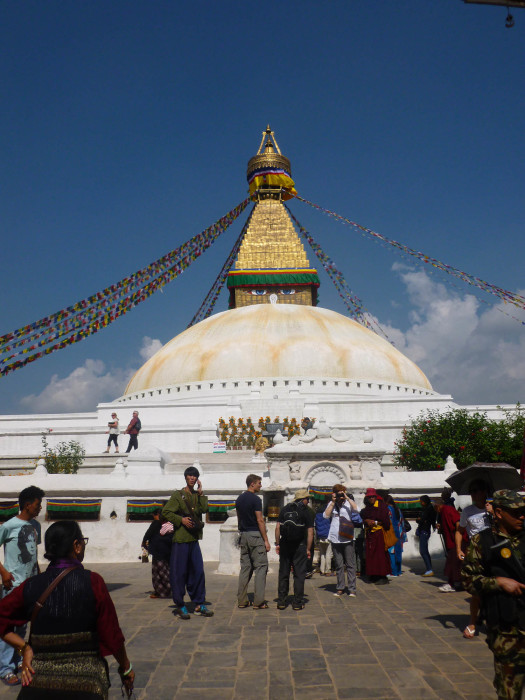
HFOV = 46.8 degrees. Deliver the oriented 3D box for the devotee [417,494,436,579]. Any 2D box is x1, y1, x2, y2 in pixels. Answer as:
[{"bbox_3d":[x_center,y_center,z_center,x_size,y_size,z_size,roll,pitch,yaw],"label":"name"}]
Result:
[{"bbox_3d":[3.091,3.548,11.639,0.420,1.472,0.420,-2,-13,5],"label":"devotee"}]

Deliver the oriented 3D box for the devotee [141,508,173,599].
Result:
[{"bbox_3d":[-1.691,3.308,9.911,0.580,1.393,0.520,10,-18,-40],"label":"devotee"}]

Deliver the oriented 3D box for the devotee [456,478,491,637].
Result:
[{"bbox_3d":[2.467,2.372,7.028,0.550,1.725,0.450,0,-14,-7],"label":"devotee"}]

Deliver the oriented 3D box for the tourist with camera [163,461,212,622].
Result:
[{"bbox_3d":[-0.945,2.443,7.839,0.600,1.843,0.420,2,-13,-12],"label":"tourist with camera"}]

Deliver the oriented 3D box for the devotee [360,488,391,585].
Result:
[{"bbox_3d":[2.077,3.393,11.104,0.600,1.664,0.450,-4,-14,11],"label":"devotee"}]

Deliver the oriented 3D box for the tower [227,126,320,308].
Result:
[{"bbox_3d":[0.903,-13.084,61.748,8.500,21.500,8.500,-2,-13,1],"label":"tower"}]

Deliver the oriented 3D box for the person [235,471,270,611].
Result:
[{"bbox_3d":[-0.137,2.652,8.514,0.520,1.773,0.420,-11,-16,37],"label":"person"}]

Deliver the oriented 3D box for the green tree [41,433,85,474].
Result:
[{"bbox_3d":[-5.903,3.171,17.782,1.300,1.500,1.100,-1,-13,0],"label":"green tree"}]

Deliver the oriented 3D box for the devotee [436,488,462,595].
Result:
[{"bbox_3d":[2.938,2.997,9.691,0.550,1.561,0.500,-2,-13,5],"label":"devotee"}]

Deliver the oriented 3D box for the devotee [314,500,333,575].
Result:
[{"bbox_3d":[1.202,3.739,12.013,0.450,1.356,0.420,-3,-13,10],"label":"devotee"}]

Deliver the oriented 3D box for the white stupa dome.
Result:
[{"bbox_3d":[1.567,0.459,62.424,30.195,9.028,30.195,-1,-13,1],"label":"white stupa dome"}]

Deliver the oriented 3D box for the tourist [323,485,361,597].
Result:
[{"bbox_3d":[1.282,3.070,9.849,0.650,1.730,0.480,-3,-14,6],"label":"tourist"}]

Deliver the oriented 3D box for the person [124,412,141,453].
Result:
[{"bbox_3d":[-5.428,3.440,25.428,0.650,1.776,0.520,-3,-14,7],"label":"person"}]

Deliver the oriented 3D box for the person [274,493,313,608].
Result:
[{"bbox_3d":[0.425,2.765,8.457,0.550,1.543,0.500,-4,-13,15],"label":"person"}]

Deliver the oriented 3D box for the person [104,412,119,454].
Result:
[{"bbox_3d":[-6.267,3.457,25.312,0.600,1.660,0.450,0,-13,-3],"label":"person"}]

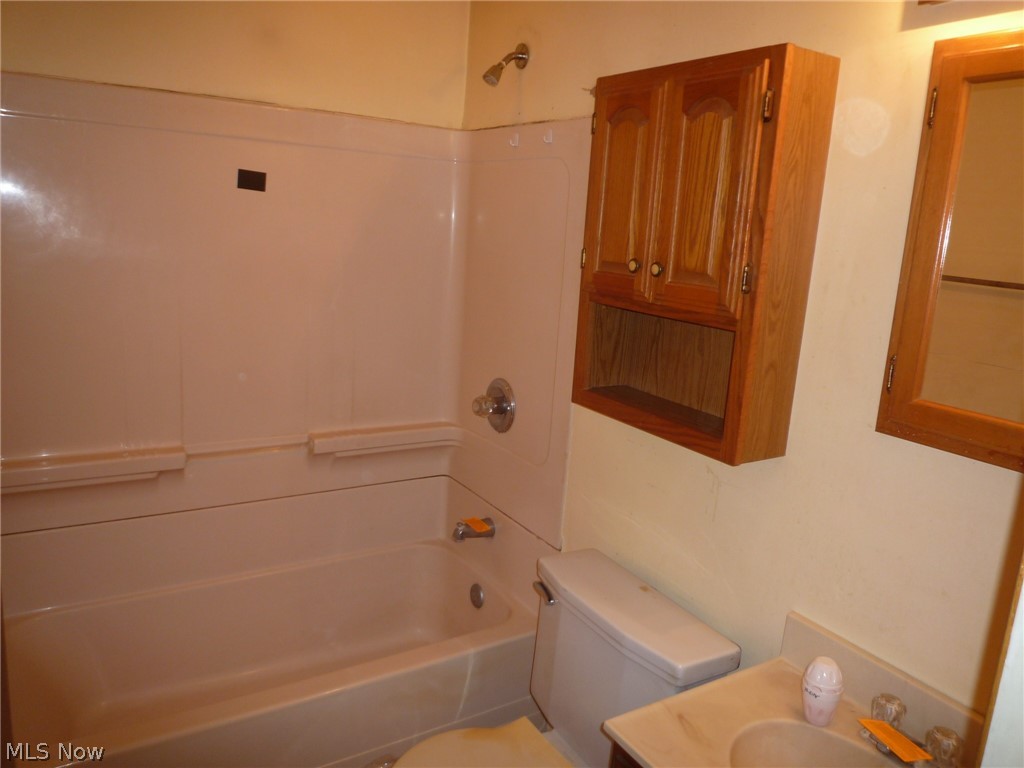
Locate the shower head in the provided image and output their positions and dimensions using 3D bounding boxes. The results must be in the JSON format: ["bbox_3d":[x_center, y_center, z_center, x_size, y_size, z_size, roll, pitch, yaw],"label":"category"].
[{"bbox_3d":[-0.029,-0.981,2.269,0.138,0.142,0.076,-4,14,-31],"label":"shower head"}]

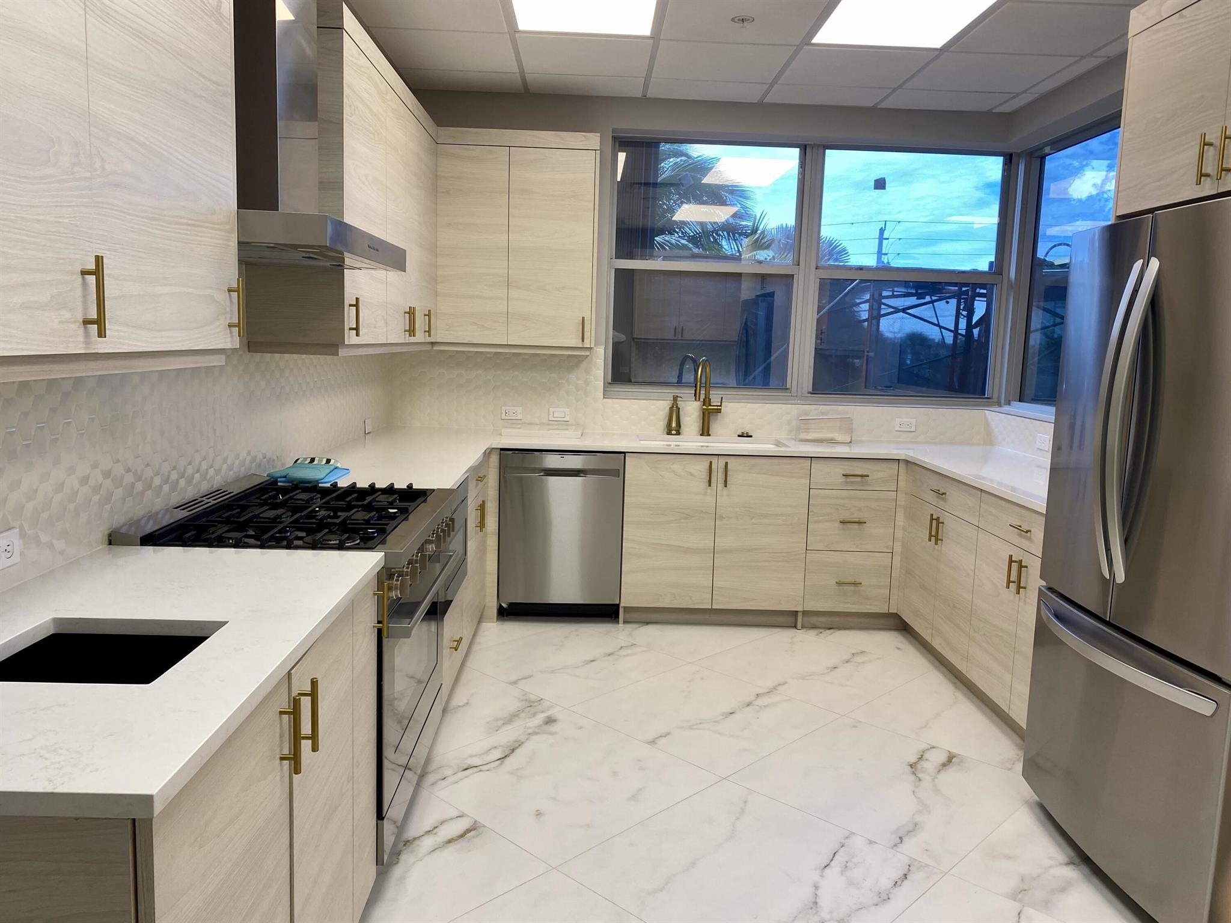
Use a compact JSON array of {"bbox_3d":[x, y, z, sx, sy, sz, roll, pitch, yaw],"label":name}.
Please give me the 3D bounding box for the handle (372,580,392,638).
[{"bbox_3d":[-0.549,0.346,2.162,0.036,0.129,0.012,2,8,-2],"label":"handle"}]

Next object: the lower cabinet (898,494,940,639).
[{"bbox_3d":[1.739,0.503,4.392,0.595,0.623,0.412,2,8,-2],"label":"lower cabinet"}]

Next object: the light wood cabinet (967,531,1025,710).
[{"bbox_3d":[1.759,0.610,3.597,0.595,0.623,0.390,2,8,-2],"label":"light wood cabinet"}]

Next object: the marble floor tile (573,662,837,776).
[{"bbox_3d":[0.343,0.967,3.542,0.753,0.010,0.753,9,10,43],"label":"marble floor tile"}]

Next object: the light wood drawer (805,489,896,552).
[{"bbox_3d":[1.178,0.264,4.887,0.436,0.314,0.530,2,8,-2],"label":"light wood drawer"}]

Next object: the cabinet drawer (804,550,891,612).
[{"bbox_3d":[1.151,0.568,4.811,0.428,0.309,0.460,1,7,-1],"label":"cabinet drawer"}]

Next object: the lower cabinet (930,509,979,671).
[{"bbox_3d":[1.702,0.545,3.923,0.560,0.613,0.397,1,7,-1],"label":"lower cabinet"}]

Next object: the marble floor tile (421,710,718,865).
[{"bbox_3d":[-0.177,1.022,3.003,0.753,0.010,0.753,9,10,43],"label":"marble floor tile"}]

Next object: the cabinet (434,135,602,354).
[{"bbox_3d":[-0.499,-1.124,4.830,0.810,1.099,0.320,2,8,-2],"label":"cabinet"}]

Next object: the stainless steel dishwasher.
[{"bbox_3d":[-0.273,0.345,4.820,0.605,0.860,0.600,1,7,-1],"label":"stainless steel dishwasher"}]

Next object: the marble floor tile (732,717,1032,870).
[{"bbox_3d":[0.904,1.071,3.087,0.764,0.010,0.766,9,10,43],"label":"marble floor tile"}]

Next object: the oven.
[{"bbox_3d":[-0.856,0.572,2.701,0.685,0.865,0.925,1,7,-1],"label":"oven"}]

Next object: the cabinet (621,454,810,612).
[{"bbox_3d":[0.497,0.319,4.907,0.921,0.778,0.600,2,8,-2],"label":"cabinet"}]

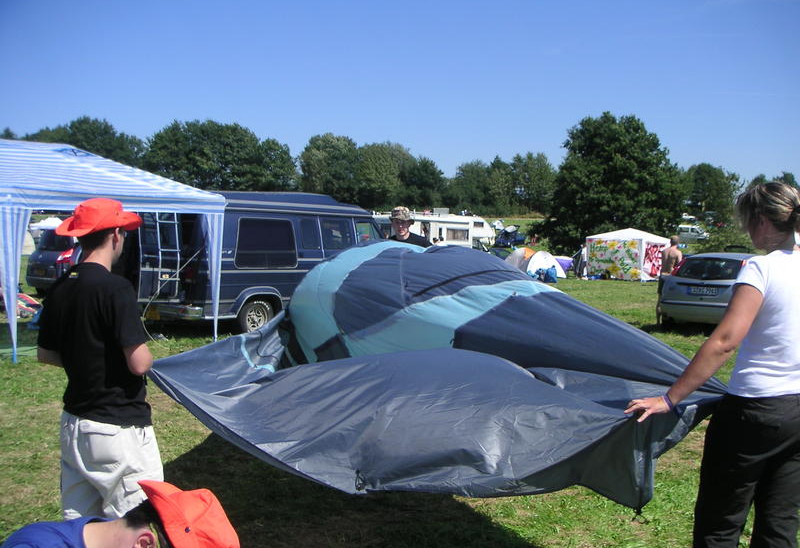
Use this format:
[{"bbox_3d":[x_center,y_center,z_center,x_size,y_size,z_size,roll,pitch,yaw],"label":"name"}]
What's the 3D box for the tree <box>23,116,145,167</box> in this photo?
[{"bbox_3d":[-37.842,-12.973,105.000,14.000,11.700,10.500,1,2,0],"label":"tree"}]

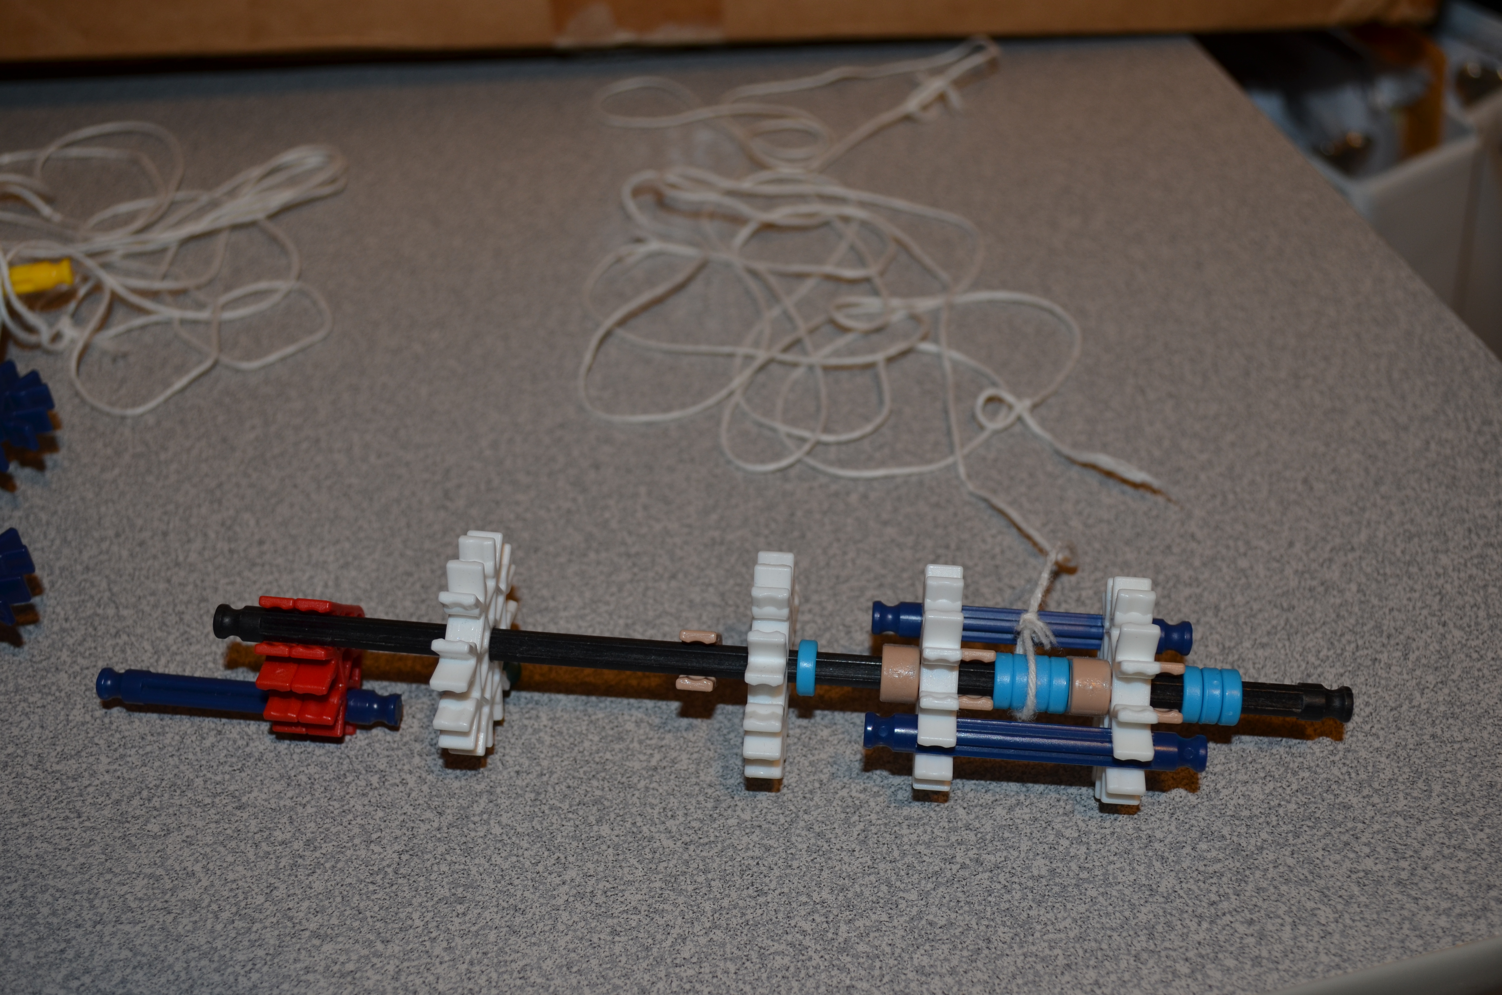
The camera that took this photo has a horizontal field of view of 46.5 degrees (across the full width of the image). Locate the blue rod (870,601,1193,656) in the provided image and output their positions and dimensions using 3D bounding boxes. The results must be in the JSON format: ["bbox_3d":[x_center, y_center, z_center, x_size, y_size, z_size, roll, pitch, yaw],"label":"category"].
[{"bbox_3d":[0.048,0.022,0.300,0.054,0.006,0.006,4,38,4],"label":"blue rod"}]

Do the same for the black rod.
[{"bbox_3d":[0.004,0.028,0.293,0.190,0.006,0.006,4,38,4],"label":"black rod"}]

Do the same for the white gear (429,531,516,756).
[{"bbox_3d":[-0.047,0.024,0.296,0.006,0.037,0.037,4,38,4],"label":"white gear"}]

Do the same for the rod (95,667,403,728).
[{"bbox_3d":[-0.089,0.036,0.312,0.054,0.006,0.006,5,38,3],"label":"rod"}]

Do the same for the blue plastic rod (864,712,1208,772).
[{"bbox_3d":[0.045,0.039,0.279,0.054,0.006,0.006,4,38,4],"label":"blue plastic rod"}]

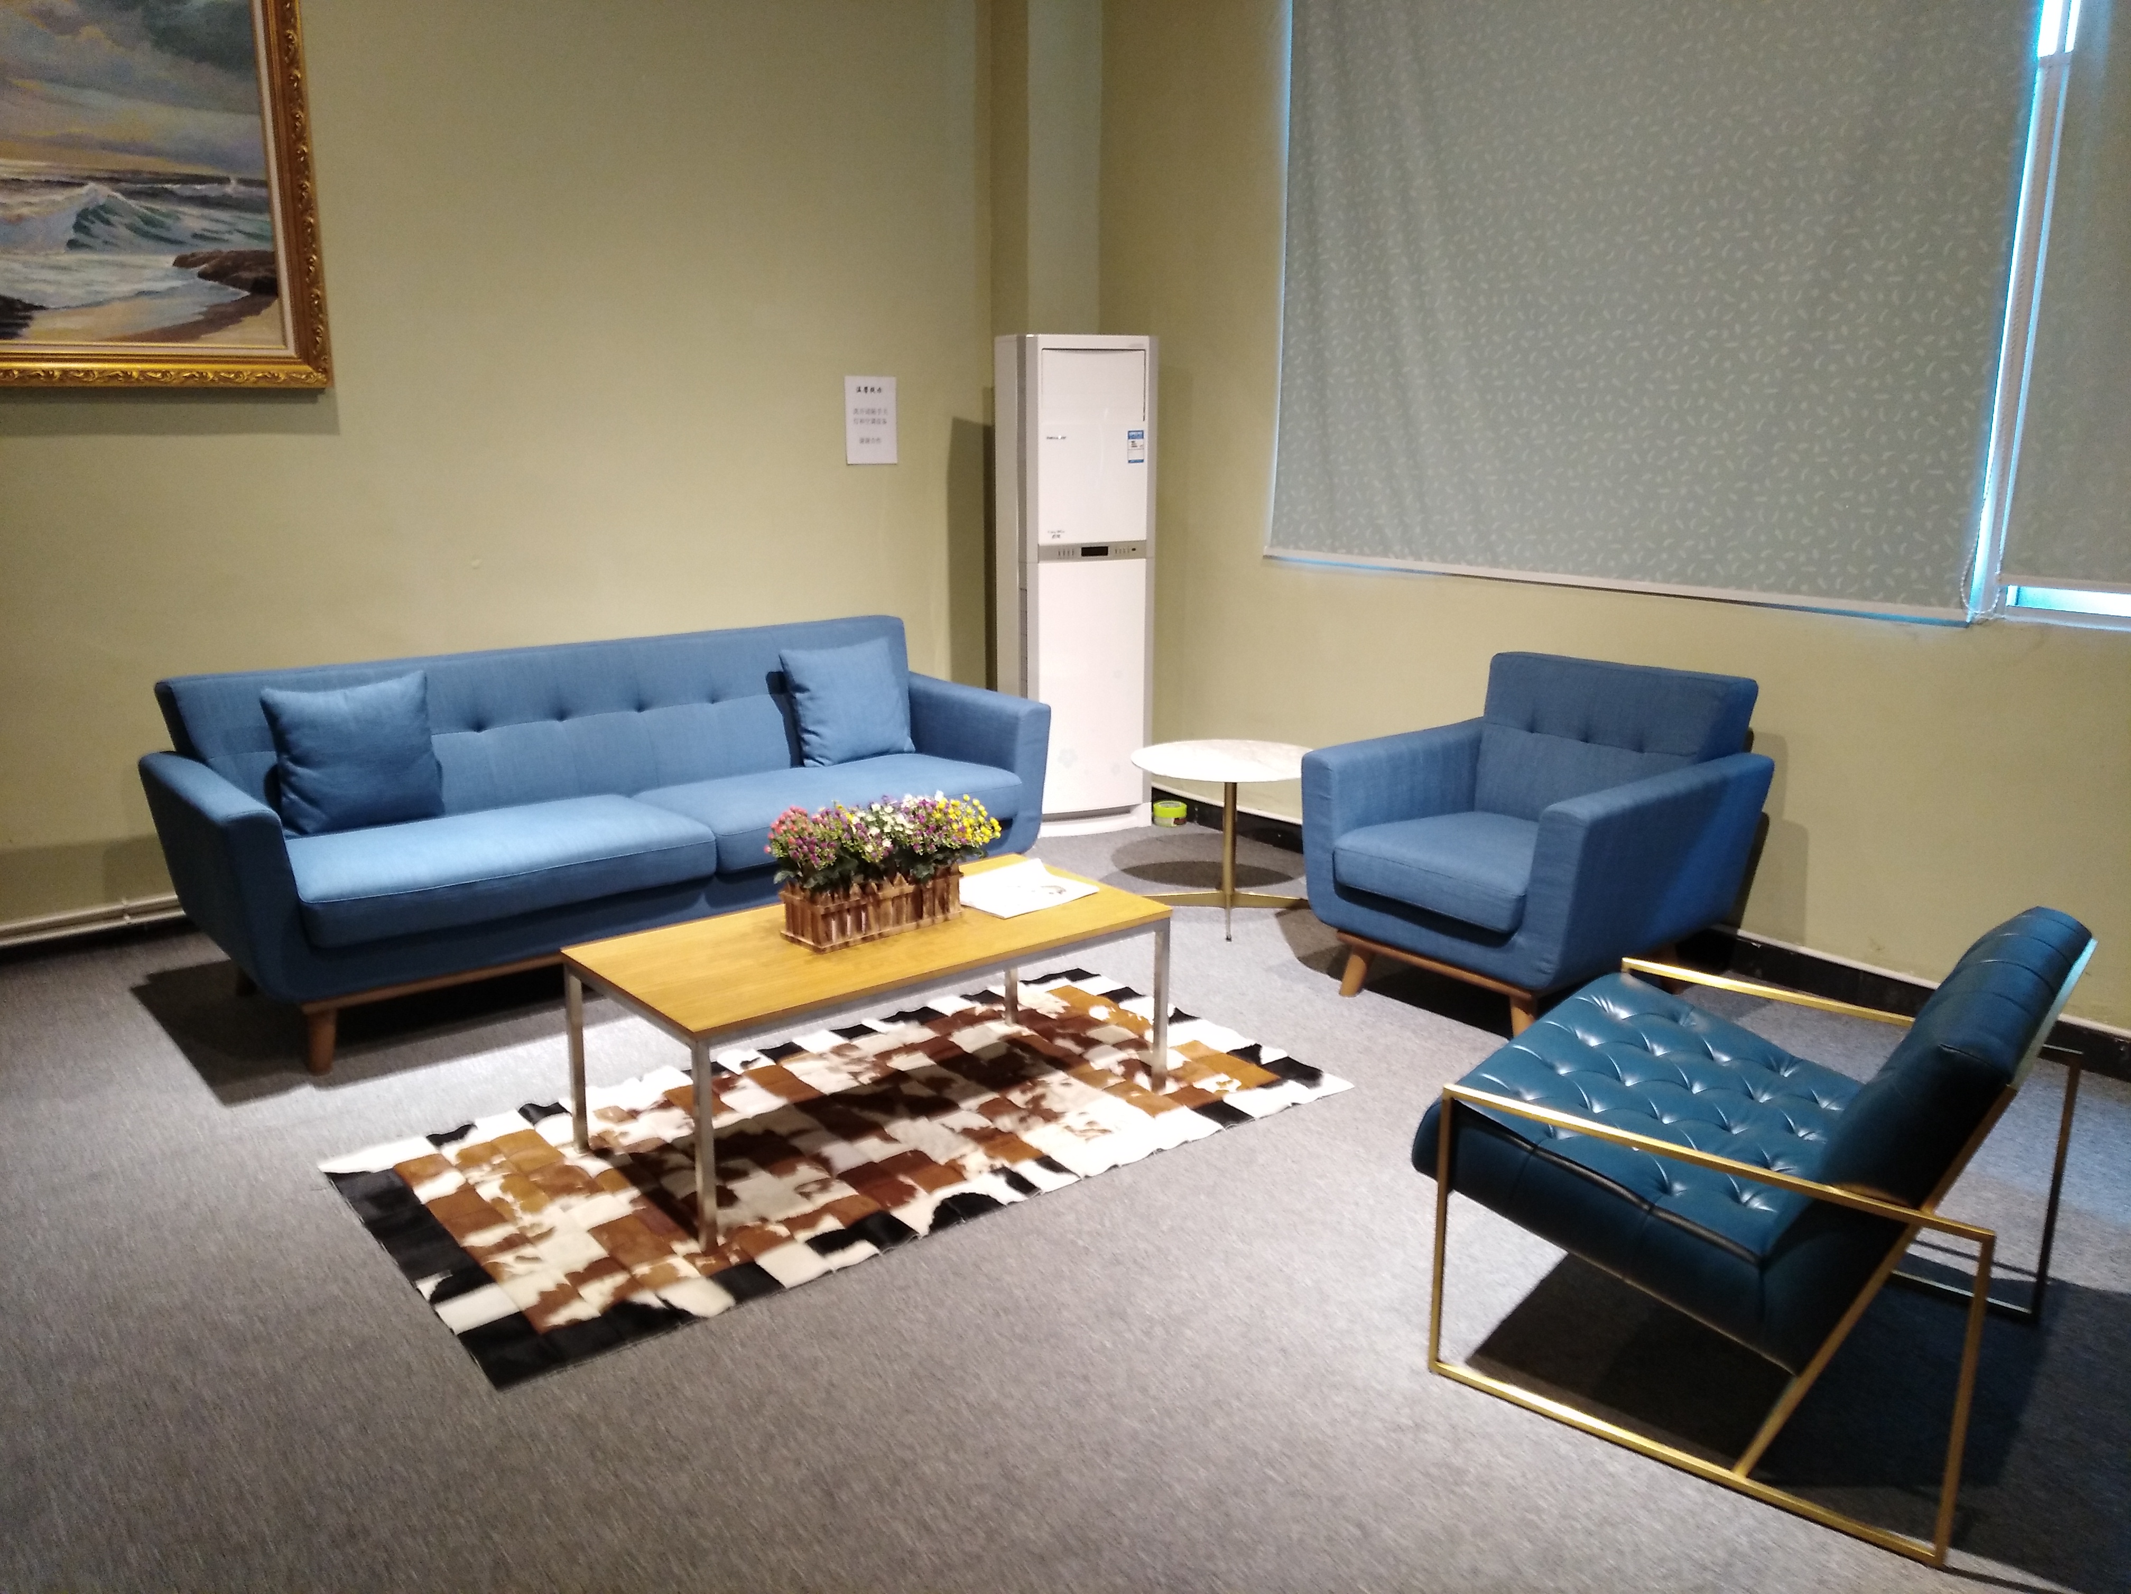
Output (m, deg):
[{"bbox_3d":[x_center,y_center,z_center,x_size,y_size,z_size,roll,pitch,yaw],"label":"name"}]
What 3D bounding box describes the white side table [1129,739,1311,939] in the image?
[{"bbox_3d":[0.516,0.116,4.947,0.629,0.478,0.629,0,13,0],"label":"white side table"}]

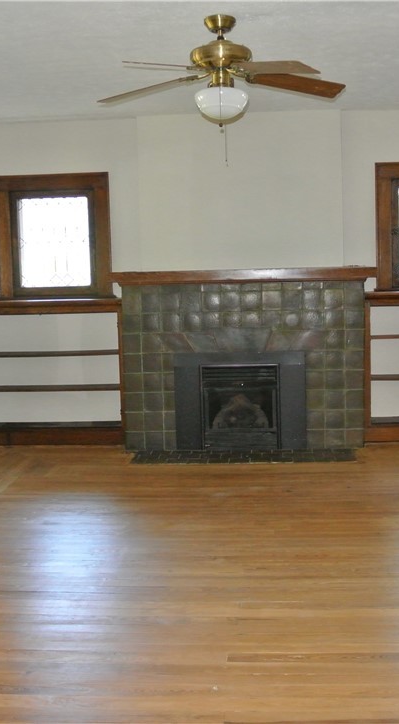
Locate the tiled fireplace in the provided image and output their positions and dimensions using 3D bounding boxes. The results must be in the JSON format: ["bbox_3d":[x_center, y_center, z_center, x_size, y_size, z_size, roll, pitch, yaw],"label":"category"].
[{"bbox_3d":[0.364,-0.031,6.472,1.984,1.404,0.564,-1,7,5],"label":"tiled fireplace"}]

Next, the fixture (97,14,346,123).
[{"bbox_3d":[0.109,-1.407,3.916,1.280,0.503,1.280,-1,7,5],"label":"fixture"}]

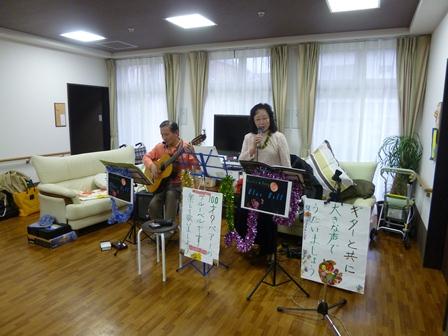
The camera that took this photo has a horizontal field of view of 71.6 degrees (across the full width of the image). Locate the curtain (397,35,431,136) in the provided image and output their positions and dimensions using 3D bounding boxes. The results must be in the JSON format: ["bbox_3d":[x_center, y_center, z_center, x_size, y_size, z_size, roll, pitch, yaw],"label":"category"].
[{"bbox_3d":[2.413,-0.465,4.188,0.400,2.480,0.160,5,11,24],"label":"curtain"}]

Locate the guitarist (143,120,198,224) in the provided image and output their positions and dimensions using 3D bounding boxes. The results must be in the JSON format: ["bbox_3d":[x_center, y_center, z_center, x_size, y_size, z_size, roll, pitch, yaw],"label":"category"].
[{"bbox_3d":[-0.630,0.155,3.710,0.620,1.380,0.680,6,11,29],"label":"guitarist"}]

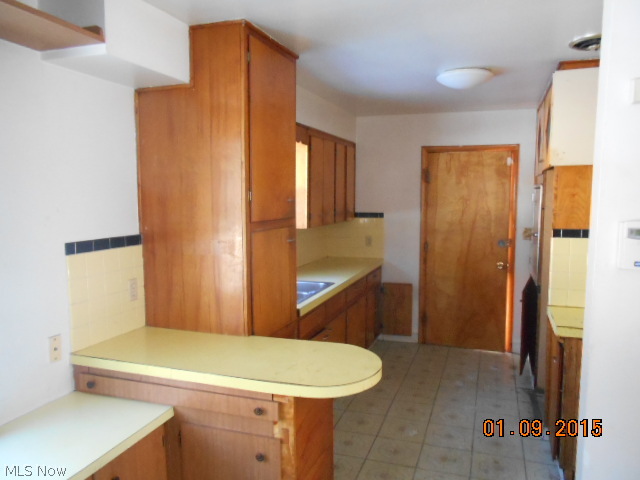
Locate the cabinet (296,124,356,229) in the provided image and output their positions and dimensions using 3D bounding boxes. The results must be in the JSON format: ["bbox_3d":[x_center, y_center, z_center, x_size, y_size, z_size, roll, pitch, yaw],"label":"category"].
[{"bbox_3d":[-0.008,-0.575,4.639,0.335,0.818,1.500,2,6,20],"label":"cabinet"}]

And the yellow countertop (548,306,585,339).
[{"bbox_3d":[1.636,0.474,2.735,0.575,0.043,0.505,2,6,20],"label":"yellow countertop"}]

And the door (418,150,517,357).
[{"bbox_3d":[1.507,0.092,4.965,0.944,2.088,0.060,2,6,20],"label":"door"}]

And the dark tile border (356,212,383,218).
[{"bbox_3d":[0.549,-0.267,5.273,0.320,0.049,0.013,2,6,20],"label":"dark tile border"}]

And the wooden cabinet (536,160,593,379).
[{"bbox_3d":[1.868,0.384,3.325,0.585,1.740,0.775,2,6,20],"label":"wooden cabinet"}]

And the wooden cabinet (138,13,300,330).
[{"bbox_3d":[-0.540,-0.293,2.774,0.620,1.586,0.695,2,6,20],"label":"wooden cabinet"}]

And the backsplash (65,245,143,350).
[{"bbox_3d":[-1.029,0.269,2.372,0.013,0.448,0.491,2,6,20],"label":"backsplash"}]

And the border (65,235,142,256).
[{"bbox_3d":[-1.031,0.020,2.344,0.013,0.055,0.493,2,6,20],"label":"border"}]

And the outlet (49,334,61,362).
[{"bbox_3d":[-1.142,0.471,2.080,0.012,0.119,0.065,2,6,20],"label":"outlet"}]

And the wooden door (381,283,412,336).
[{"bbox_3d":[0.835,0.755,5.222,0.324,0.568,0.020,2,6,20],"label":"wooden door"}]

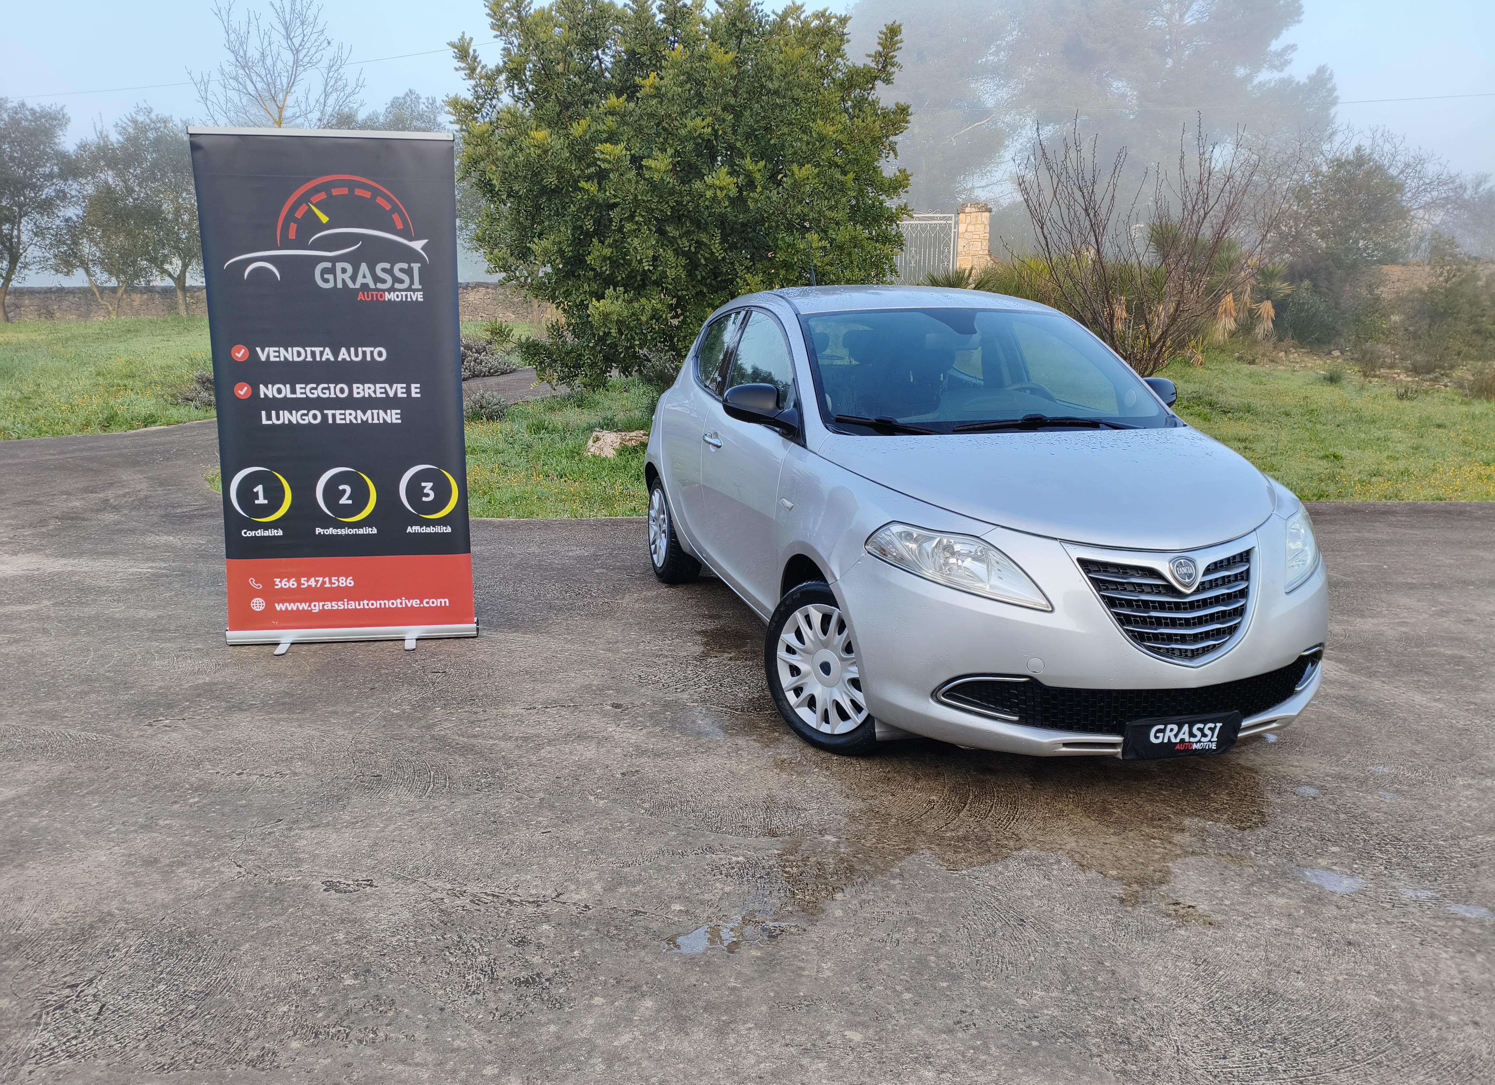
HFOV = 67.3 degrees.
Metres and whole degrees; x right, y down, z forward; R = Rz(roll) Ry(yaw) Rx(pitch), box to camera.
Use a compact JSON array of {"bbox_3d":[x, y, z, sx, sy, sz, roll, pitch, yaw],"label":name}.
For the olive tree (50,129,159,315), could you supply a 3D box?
[{"bbox_3d":[-21.206,-10.507,37.000,3.656,6.273,3.700,0,12,0],"label":"olive tree"}]

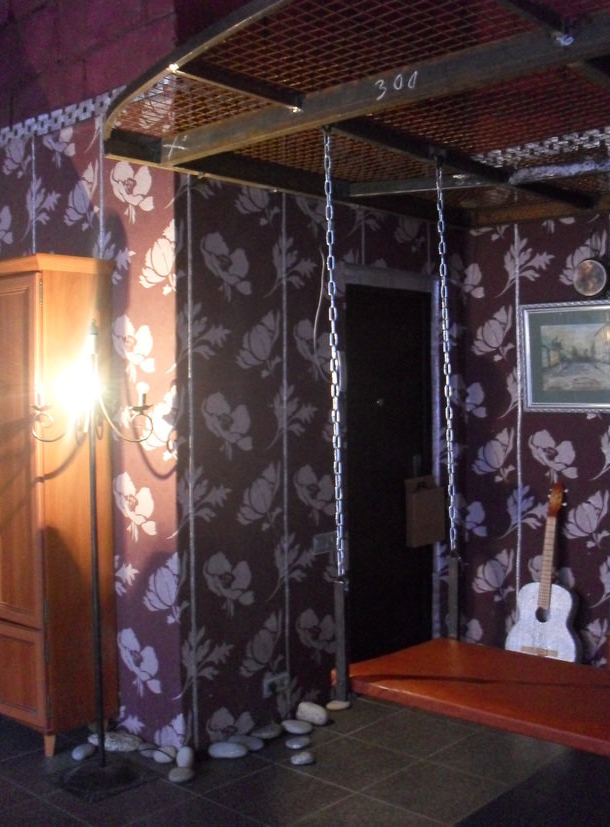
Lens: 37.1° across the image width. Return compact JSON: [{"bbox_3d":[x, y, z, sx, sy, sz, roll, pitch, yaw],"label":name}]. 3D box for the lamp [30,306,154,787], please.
[{"bbox_3d":[-0.777,0.516,3.380,0.455,1.720,0.450,0,2,0],"label":"lamp"}]

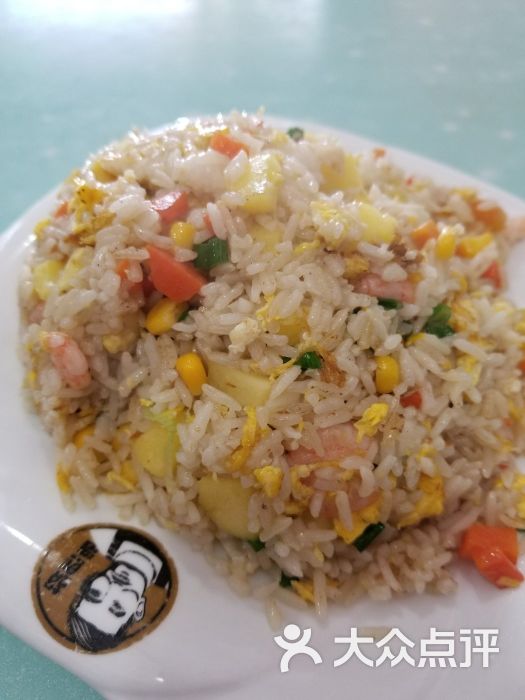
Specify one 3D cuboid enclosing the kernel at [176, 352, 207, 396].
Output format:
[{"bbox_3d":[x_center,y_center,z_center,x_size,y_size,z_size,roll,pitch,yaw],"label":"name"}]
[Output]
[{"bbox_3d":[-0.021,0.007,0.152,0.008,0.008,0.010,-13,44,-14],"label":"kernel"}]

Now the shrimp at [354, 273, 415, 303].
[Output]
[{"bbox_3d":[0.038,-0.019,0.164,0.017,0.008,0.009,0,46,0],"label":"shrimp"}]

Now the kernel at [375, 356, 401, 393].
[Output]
[{"bbox_3d":[0.037,0.007,0.155,0.007,0.007,0.009,-2,42,-2],"label":"kernel"}]

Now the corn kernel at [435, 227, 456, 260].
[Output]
[{"bbox_3d":[0.063,-0.037,0.181,0.007,0.007,0.009,6,42,6],"label":"corn kernel"}]

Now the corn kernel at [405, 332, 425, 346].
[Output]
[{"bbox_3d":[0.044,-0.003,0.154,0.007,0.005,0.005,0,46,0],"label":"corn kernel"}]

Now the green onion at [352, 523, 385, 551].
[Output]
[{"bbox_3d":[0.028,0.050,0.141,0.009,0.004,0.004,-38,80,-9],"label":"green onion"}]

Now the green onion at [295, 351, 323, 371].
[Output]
[{"bbox_3d":[0.014,0.003,0.155,0.008,0.005,0.006,0,42,0],"label":"green onion"}]

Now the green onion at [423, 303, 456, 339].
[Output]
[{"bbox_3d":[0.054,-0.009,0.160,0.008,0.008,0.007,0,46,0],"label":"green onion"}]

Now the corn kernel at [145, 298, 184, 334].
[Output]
[{"bbox_3d":[-0.029,-0.010,0.156,0.009,0.006,0.007,-31,54,-27],"label":"corn kernel"}]

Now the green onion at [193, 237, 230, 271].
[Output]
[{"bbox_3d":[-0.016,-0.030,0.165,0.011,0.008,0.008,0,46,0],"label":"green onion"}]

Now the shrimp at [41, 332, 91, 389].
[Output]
[{"bbox_3d":[-0.061,0.004,0.164,0.009,0.009,0.015,-34,69,12],"label":"shrimp"}]

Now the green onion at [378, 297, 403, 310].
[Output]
[{"bbox_3d":[0.041,-0.015,0.167,0.008,0.004,0.005,0,42,0],"label":"green onion"}]

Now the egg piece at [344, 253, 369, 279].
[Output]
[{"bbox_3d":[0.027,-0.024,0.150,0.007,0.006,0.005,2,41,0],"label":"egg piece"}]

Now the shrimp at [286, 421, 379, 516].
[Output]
[{"bbox_3d":[0.020,0.033,0.147,0.025,0.014,0.022,-8,43,-8],"label":"shrimp"}]

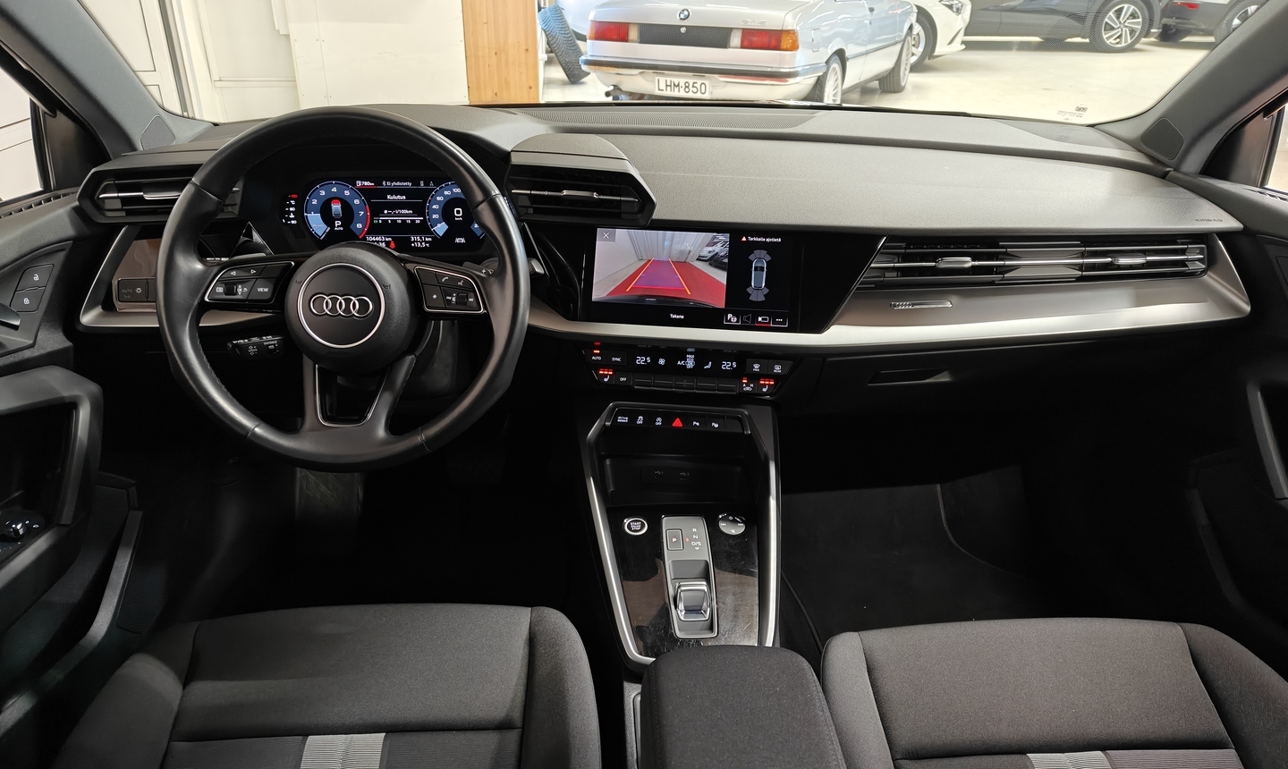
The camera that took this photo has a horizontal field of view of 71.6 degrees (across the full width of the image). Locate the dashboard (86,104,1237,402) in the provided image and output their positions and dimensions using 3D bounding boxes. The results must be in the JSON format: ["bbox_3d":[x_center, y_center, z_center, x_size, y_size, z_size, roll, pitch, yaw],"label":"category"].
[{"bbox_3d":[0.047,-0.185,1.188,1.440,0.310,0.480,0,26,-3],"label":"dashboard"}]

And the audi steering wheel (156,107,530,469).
[{"bbox_3d":[-0.305,-0.098,0.933,0.370,0.370,0.100,0,-3,-3],"label":"audi steering wheel"}]

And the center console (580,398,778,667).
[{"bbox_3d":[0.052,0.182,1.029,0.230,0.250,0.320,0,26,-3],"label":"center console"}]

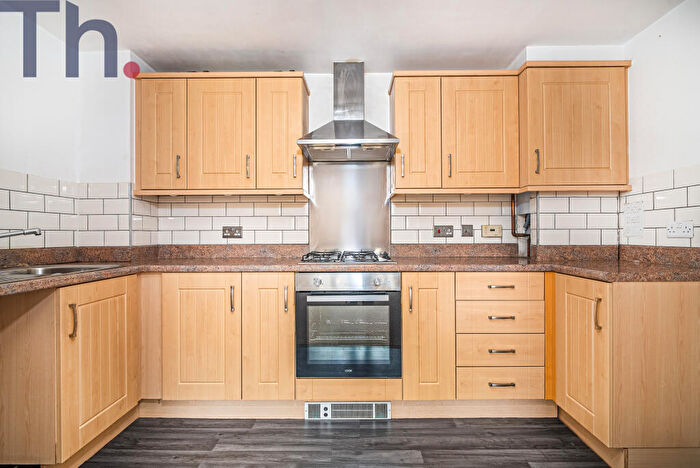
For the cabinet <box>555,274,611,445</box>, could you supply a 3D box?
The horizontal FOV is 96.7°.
[{"bbox_3d":[1.420,0.572,1.534,0.575,0.725,0.375,0,0,0],"label":"cabinet"}]

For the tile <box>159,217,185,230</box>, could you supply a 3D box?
[{"bbox_3d":[-1.320,-0.077,2.304,0.197,0.100,0.009,0,0,1],"label":"tile"}]

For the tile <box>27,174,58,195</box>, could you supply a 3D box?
[{"bbox_3d":[-1.785,-0.278,1.816,0.010,0.100,0.193,0,0,0],"label":"tile"}]

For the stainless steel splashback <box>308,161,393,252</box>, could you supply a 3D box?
[{"bbox_3d":[0.001,-0.177,2.283,0.600,0.700,0.010,0,0,0],"label":"stainless steel splashback"}]

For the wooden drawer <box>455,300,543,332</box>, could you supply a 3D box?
[{"bbox_3d":[0.847,0.466,1.970,0.497,0.187,0.470,0,0,0],"label":"wooden drawer"}]

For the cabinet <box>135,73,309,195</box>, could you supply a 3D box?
[{"bbox_3d":[-0.835,-0.637,2.135,1.080,0.785,0.300,0,0,0],"label":"cabinet"}]

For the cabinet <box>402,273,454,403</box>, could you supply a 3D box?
[{"bbox_3d":[0.441,0.573,2.020,0.297,0.720,0.560,0,0,0],"label":"cabinet"}]

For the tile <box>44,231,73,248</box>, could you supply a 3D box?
[{"bbox_3d":[-1.770,0.033,1.894,0.010,0.100,0.195,0,0,0],"label":"tile"}]

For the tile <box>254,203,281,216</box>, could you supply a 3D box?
[{"bbox_3d":[-0.602,-0.178,2.285,0.200,0.100,0.010,0,0,0],"label":"tile"}]

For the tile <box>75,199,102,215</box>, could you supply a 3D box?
[{"bbox_3d":[-1.690,-0.178,2.030,0.175,0.100,0.010,0,0,0],"label":"tile"}]

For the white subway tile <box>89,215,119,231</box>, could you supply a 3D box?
[{"bbox_3d":[-1.590,-0.074,2.010,0.200,0.100,0.009,0,0,1],"label":"white subway tile"}]

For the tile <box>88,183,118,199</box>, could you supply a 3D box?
[{"bbox_3d":[-1.617,-0.281,2.043,0.198,0.100,0.010,0,0,0],"label":"tile"}]

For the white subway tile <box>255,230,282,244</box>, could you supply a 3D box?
[{"bbox_3d":[-0.595,0.027,2.285,0.200,0.100,0.010,0,0,0],"label":"white subway tile"}]

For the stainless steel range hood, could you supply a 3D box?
[{"bbox_3d":[-0.011,-0.853,2.060,0.600,0.645,0.490,0,0,0],"label":"stainless steel range hood"}]

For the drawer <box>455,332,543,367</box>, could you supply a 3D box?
[{"bbox_3d":[0.847,0.654,1.970,0.497,0.187,0.470,0,0,0],"label":"drawer"}]

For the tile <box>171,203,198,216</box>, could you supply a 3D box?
[{"bbox_3d":[-1.212,-0.180,2.295,0.200,0.100,0.010,0,0,0],"label":"tile"}]

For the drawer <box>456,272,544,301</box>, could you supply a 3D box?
[{"bbox_3d":[0.850,0.296,1.970,0.496,0.157,0.470,0,0,1],"label":"drawer"}]

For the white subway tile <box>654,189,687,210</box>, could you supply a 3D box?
[{"bbox_3d":[1.710,-0.184,1.665,0.010,0.100,0.190,0,0,0],"label":"white subway tile"}]

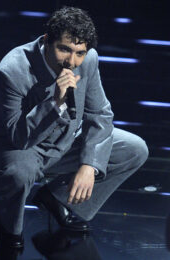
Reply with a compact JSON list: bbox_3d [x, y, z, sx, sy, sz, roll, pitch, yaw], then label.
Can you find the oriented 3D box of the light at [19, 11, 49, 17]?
[{"bbox_3d":[-0.237,-0.536,19.949,0.137,0.025,0.030,5,22,12],"label":"light"}]

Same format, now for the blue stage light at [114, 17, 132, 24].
[{"bbox_3d":[0.176,-0.502,19.864,0.080,0.025,0.030,5,22,12],"label":"blue stage light"}]

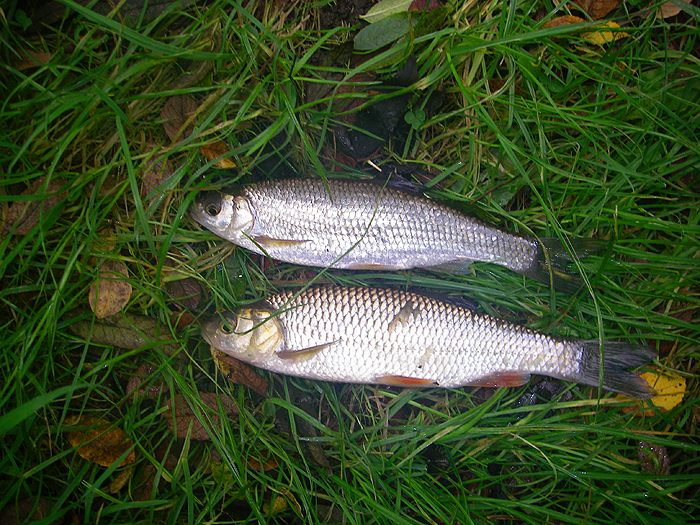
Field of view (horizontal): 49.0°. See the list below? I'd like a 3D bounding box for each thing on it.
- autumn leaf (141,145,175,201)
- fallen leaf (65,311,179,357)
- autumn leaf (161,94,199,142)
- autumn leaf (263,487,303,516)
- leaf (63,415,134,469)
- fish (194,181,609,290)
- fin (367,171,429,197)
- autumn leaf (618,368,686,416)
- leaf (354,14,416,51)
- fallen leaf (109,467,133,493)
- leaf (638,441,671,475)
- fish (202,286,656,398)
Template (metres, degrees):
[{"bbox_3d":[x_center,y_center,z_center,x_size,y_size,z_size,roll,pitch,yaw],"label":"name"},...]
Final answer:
[{"bbox_3d":[-0.140,-0.065,0.559,0.025,0.009,0.046,-11,74,-3],"label":"autumn leaf"},{"bbox_3d":[-0.185,0.058,0.631,0.106,0.012,0.028,14,71,5],"label":"fallen leaf"},{"bbox_3d":[-0.126,-0.106,0.570,0.028,0.009,0.042,0,74,0],"label":"autumn leaf"},{"bbox_3d":[-0.051,0.181,0.581,0.031,0.012,0.021,-3,70,-1],"label":"autumn leaf"},{"bbox_3d":[-0.194,0.139,0.596,0.068,0.014,0.031,27,72,9],"label":"leaf"},{"bbox_3d":[0.037,-0.026,0.629,0.337,0.042,0.078,6,70,2],"label":"fish"},{"bbox_3d":[0.035,-0.056,0.548,0.044,0.008,0.014,24,75,7],"label":"fin"},{"bbox_3d":[0.239,0.103,0.609,0.057,0.010,0.034,-7,70,-2],"label":"autumn leaf"},{"bbox_3d":[0.035,-0.219,0.730,0.069,0.010,0.029,-25,72,-9],"label":"leaf"},{"bbox_3d":[-0.149,0.141,0.499,0.008,0.007,0.021,40,78,10],"label":"fallen leaf"},{"bbox_3d":[0.198,0.127,0.499,0.020,0.009,0.025,-38,78,-10],"label":"leaf"},{"bbox_3d":[0.060,0.063,0.597,0.351,0.048,0.067,5,70,2],"label":"fish"}]

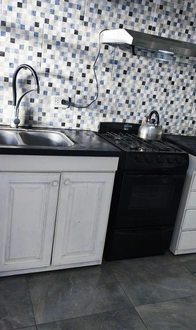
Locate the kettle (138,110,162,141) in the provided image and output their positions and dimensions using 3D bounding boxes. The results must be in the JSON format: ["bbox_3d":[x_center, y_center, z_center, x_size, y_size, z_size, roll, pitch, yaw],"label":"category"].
[{"bbox_3d":[0.426,-0.331,2.353,0.200,0.218,0.210,-4,22,-33],"label":"kettle"}]

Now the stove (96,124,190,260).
[{"bbox_3d":[0.280,0.199,2.377,0.519,0.953,0.536,1,20,-22],"label":"stove"}]

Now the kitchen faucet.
[{"bbox_3d":[-0.490,-0.439,1.960,0.278,0.439,0.068,21,22,32],"label":"kitchen faucet"}]

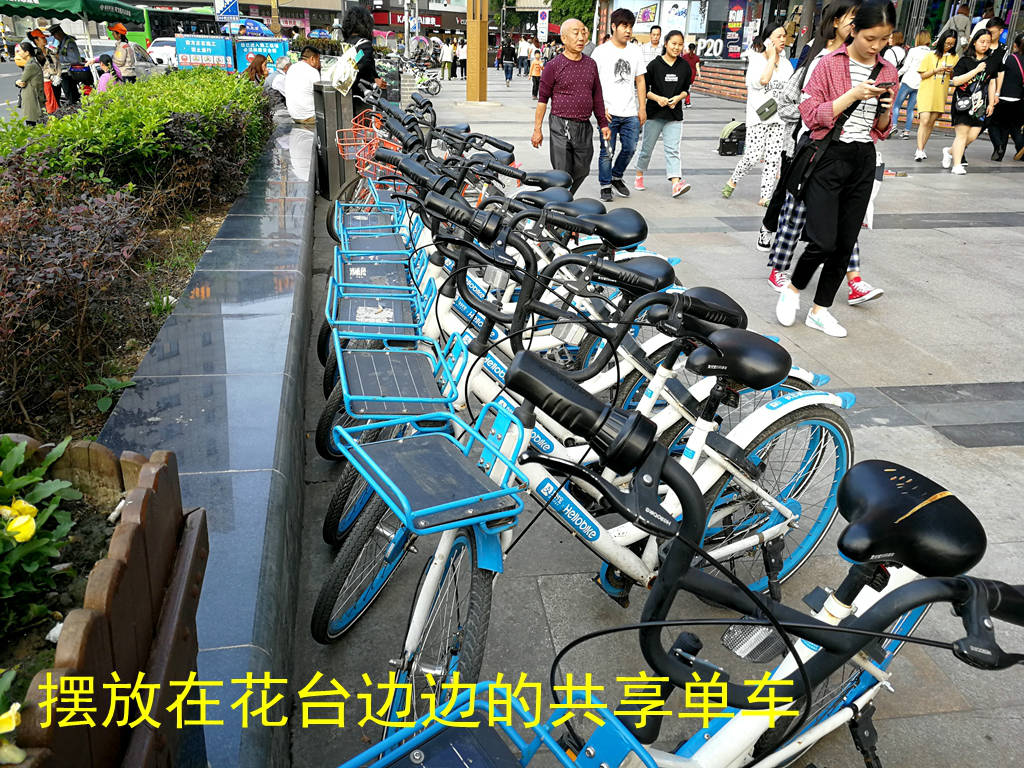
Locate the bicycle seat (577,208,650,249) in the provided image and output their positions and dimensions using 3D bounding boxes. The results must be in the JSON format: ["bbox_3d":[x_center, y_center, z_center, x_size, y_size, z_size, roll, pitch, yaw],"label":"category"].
[{"bbox_3d":[0.348,-0.549,2.869,0.265,0.120,0.200,-6,24,-17],"label":"bicycle seat"}]

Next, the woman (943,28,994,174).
[{"bbox_3d":[5.711,-3.498,9.950,0.500,1.660,0.400,-3,23,-12],"label":"woman"}]

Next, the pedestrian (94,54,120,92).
[{"bbox_3d":[-6.387,-4.570,12.692,0.500,1.200,0.450,1,23,0],"label":"pedestrian"}]

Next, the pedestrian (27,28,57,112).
[{"bbox_3d":[-8.104,-5.358,13.995,0.400,1.560,0.500,17,28,34],"label":"pedestrian"}]

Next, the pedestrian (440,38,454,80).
[{"bbox_3d":[-2.773,-13.894,34.226,0.520,1.630,0.360,6,23,9],"label":"pedestrian"}]

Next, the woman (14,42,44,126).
[{"bbox_3d":[-7.848,-4.823,13.049,0.450,1.380,0.450,-8,25,-21],"label":"woman"}]

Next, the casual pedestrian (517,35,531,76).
[{"bbox_3d":[0.536,-14.896,36.261,0.500,1.730,0.420,1,23,0],"label":"casual pedestrian"}]

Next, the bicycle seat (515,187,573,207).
[{"bbox_3d":[0.134,-0.785,3.400,0.265,0.108,0.195,2,28,3],"label":"bicycle seat"}]

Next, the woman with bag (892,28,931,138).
[{"bbox_3d":[6.625,-4.963,13.279,0.480,1.640,0.450,1,23,1],"label":"woman with bag"}]

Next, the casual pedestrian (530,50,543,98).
[{"bbox_3d":[0.675,-8.333,21.561,0.380,1.220,0.320,1,23,0],"label":"casual pedestrian"}]

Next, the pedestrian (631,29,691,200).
[{"bbox_3d":[1.554,-2.723,8.114,0.460,1.560,0.500,-3,23,-8],"label":"pedestrian"}]

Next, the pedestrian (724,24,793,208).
[{"bbox_3d":[2.376,-2.535,7.605,0.500,1.610,0.580,-16,28,-34],"label":"pedestrian"}]

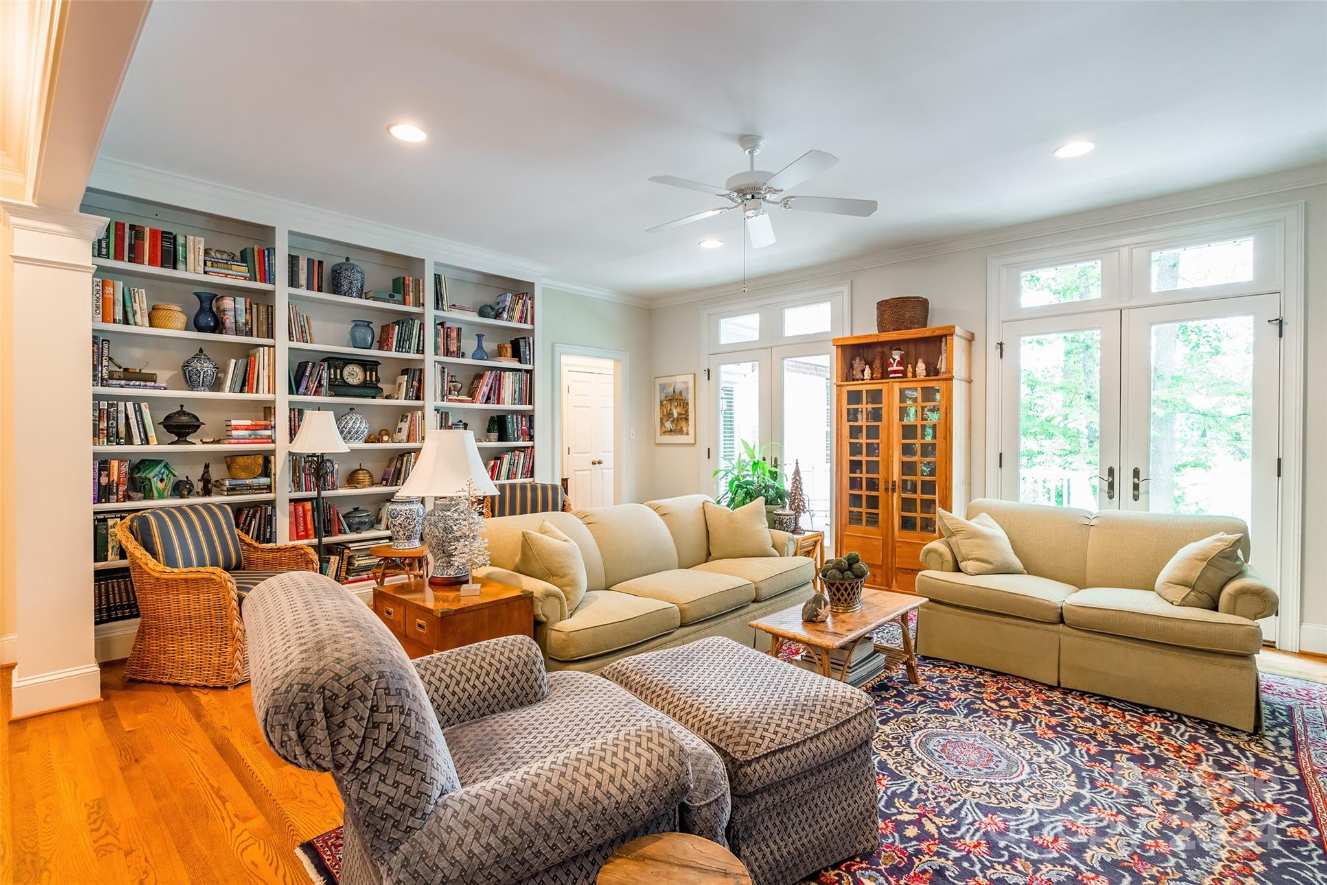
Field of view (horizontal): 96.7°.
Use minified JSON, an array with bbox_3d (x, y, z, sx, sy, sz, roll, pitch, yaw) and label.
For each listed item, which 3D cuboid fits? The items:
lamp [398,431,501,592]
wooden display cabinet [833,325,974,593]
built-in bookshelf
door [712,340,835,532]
[{"bbox_3d":[-0.953,0.281,2.600,0.440,0.675,0.440,0,1,44],"label":"lamp"},{"bbox_3d":[1.824,0.184,4.506,0.880,1.970,0.520,1,1,41],"label":"wooden display cabinet"},{"bbox_3d":[-2.199,-0.097,4.226,0.360,2.530,2.875,1,1,45],"label":"built-in bookshelf"},{"bbox_3d":[1.023,0.132,5.679,1.420,2.070,0.070,0,1,40],"label":"door"}]

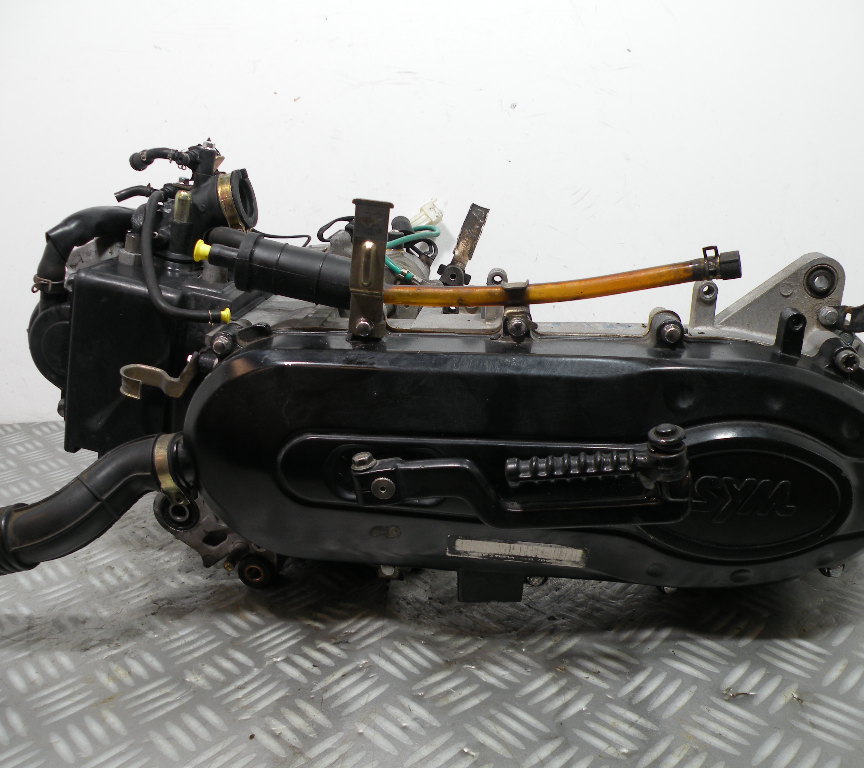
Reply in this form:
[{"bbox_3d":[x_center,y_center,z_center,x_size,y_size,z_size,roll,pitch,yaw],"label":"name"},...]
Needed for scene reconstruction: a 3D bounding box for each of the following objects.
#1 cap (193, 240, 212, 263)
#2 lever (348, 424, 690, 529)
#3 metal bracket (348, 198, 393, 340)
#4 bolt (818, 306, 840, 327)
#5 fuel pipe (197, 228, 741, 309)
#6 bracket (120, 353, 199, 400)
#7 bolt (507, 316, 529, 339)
[{"bbox_3d":[-0.148,-0.086,0.515,0.011,0.013,0.013,8,16,3],"label":"cap"},{"bbox_3d":[0.049,0.053,0.469,0.197,0.056,0.036,0,16,5],"label":"lever"},{"bbox_3d":[-0.037,-0.069,0.484,0.025,0.086,0.018,2,16,4],"label":"metal bracket"},{"bbox_3d":[0.243,-0.041,0.489,0.013,0.013,0.009,0,16,5],"label":"bolt"},{"bbox_3d":[0.019,-0.072,0.502,0.335,0.046,0.036,0,16,5],"label":"fuel pipe"},{"bbox_3d":[-0.182,-0.005,0.535,0.047,0.027,0.028,0,16,5],"label":"bracket"},{"bbox_3d":[0.052,-0.034,0.486,0.013,0.013,0.009,0,16,5],"label":"bolt"}]

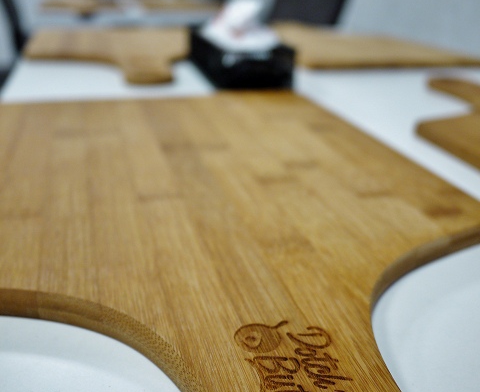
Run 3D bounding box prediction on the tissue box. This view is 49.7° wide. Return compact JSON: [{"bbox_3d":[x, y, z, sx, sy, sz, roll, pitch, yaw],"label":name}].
[{"bbox_3d":[-0.005,-0.190,0.700,0.097,0.046,0.211,-4,24,-13],"label":"tissue box"}]

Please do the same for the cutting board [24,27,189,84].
[{"bbox_3d":[-0.180,-0.240,0.845,0.310,0.013,0.510,-5,25,-15],"label":"cutting board"}]

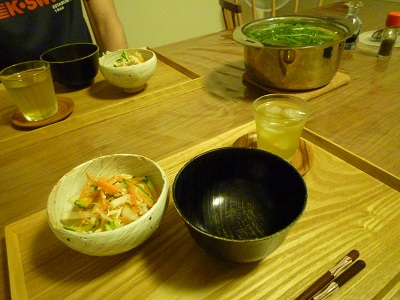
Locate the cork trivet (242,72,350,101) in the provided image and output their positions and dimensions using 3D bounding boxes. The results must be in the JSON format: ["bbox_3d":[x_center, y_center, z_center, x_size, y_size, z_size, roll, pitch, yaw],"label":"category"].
[{"bbox_3d":[0.193,-0.152,0.616,0.172,0.012,0.172,-24,41,-23],"label":"cork trivet"}]

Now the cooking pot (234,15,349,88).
[{"bbox_3d":[0.184,-0.198,0.592,0.245,0.092,0.213,-24,41,-23],"label":"cooking pot"}]

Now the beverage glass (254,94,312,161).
[{"bbox_3d":[0.104,-0.025,0.380,0.066,0.073,0.066,-3,37,2],"label":"beverage glass"}]

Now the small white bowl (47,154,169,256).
[{"bbox_3d":[-0.088,0.064,0.306,0.113,0.065,0.113,-3,37,2],"label":"small white bowl"}]

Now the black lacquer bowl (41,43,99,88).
[{"bbox_3d":[-0.282,-0.186,0.653,0.122,0.068,0.122,-3,37,2],"label":"black lacquer bowl"}]

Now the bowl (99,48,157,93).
[{"bbox_3d":[-0.144,-0.162,0.608,0.112,0.065,0.112,-3,37,2],"label":"bowl"}]

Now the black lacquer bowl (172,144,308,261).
[{"bbox_3d":[0.039,0.061,0.293,0.122,0.068,0.122,-3,37,2],"label":"black lacquer bowl"}]

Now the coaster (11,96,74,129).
[{"bbox_3d":[-0.297,-0.072,0.555,0.112,0.008,0.112,-24,41,-23],"label":"coaster"}]

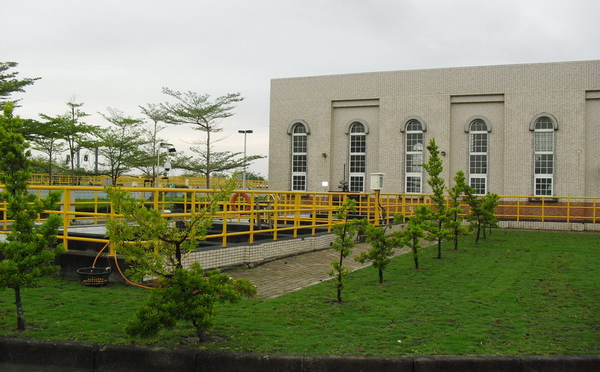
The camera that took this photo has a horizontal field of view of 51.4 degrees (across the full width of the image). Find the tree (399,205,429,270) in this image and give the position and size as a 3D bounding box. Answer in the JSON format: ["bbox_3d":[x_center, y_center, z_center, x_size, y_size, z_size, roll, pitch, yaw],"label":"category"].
[{"bbox_3d":[2.312,1.047,12.678,0.671,1.301,0.671,1,-1,0],"label":"tree"}]

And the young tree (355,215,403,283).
[{"bbox_3d":[1.315,1.080,10.577,0.814,1.159,0.750,1,-1,0],"label":"young tree"}]

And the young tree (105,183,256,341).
[{"bbox_3d":[-1.225,0.773,6.322,1.542,1.597,1.300,1,-1,0],"label":"young tree"}]

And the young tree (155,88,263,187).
[{"bbox_3d":[-6.905,-2.844,48.032,8.154,9.465,7.400,1,-1,0],"label":"young tree"}]

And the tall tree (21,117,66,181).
[{"bbox_3d":[-21.662,-2.068,53.022,4.100,7.498,4.100,1,-1,0],"label":"tall tree"}]

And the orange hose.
[{"bbox_3d":[-2.772,1.249,9.800,1.000,0.740,0.500,1,-1,24],"label":"orange hose"}]

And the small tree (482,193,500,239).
[{"bbox_3d":[6.700,1.039,21.979,0.757,1.656,0.757,1,-1,0],"label":"small tree"}]

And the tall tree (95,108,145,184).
[{"bbox_3d":[-14.707,-2.316,51.026,4.300,8.198,4.300,1,-1,0],"label":"tall tree"}]

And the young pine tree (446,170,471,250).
[{"bbox_3d":[4.363,0.669,17.203,0.689,2.220,0.689,1,-1,0],"label":"young pine tree"}]

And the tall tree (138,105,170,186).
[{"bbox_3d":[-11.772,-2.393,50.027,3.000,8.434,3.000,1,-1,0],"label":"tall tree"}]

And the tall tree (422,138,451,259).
[{"bbox_3d":[3.208,0.296,14.671,0.682,2.873,0.682,1,-1,0],"label":"tall tree"}]

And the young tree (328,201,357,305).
[{"bbox_3d":[0.584,0.907,8.671,0.403,1.440,0.403,1,-1,0],"label":"young tree"}]

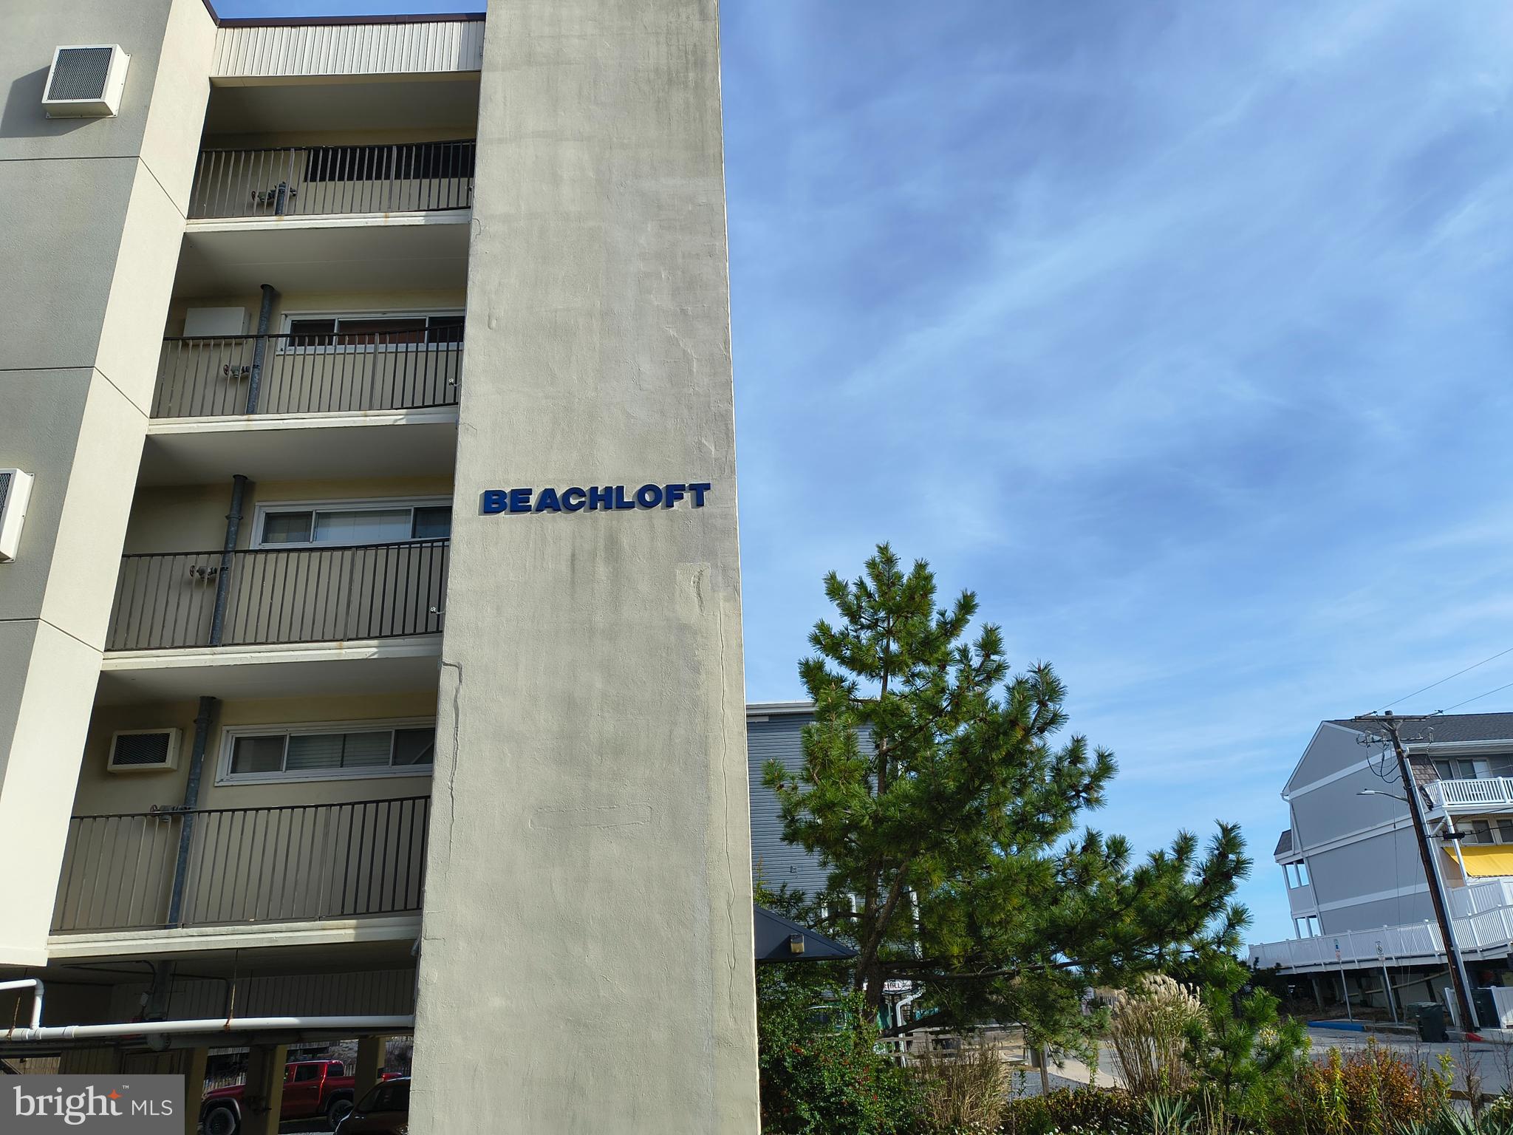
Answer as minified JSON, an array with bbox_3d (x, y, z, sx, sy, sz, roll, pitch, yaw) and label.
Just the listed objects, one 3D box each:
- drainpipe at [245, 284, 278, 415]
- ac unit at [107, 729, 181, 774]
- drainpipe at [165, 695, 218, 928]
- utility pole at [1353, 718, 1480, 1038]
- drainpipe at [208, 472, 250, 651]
[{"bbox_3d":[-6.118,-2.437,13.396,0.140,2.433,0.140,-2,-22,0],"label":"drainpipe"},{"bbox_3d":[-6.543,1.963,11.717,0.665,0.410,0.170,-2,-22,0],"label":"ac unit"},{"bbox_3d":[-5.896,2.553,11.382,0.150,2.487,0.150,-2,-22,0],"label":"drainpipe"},{"bbox_3d":[22.818,10.098,37.232,2.850,10.500,0.700,-2,-22,0],"label":"utility pole"},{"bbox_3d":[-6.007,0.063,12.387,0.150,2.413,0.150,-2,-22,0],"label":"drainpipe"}]

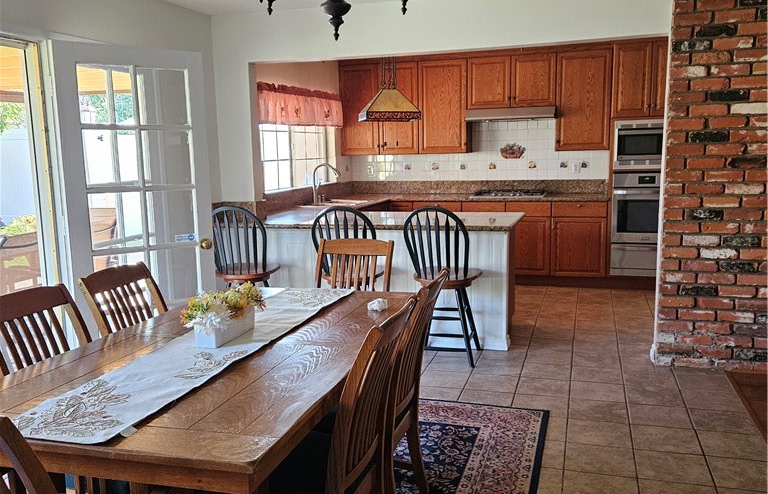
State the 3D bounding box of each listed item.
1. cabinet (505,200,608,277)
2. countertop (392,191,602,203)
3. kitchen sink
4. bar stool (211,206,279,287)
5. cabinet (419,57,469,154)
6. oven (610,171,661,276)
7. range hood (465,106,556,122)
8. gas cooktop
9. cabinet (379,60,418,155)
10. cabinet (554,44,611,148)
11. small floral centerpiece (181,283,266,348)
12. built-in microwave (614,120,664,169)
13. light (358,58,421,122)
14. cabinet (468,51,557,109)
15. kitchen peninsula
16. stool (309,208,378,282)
[{"bbox_3d":[1.812,-0.108,7.122,1.002,0.782,0.629,1,9,17],"label":"cabinet"},{"bbox_3d":[1.217,-0.521,7.233,2.231,0.040,0.655,1,9,17],"label":"countertop"},{"bbox_3d":[-0.453,-0.362,7.018,0.534,0.186,0.826,1,9,17],"label":"kitchen sink"},{"bbox_3d":[-1.018,0.226,5.162,0.450,1.106,0.520,0,9,7],"label":"bar stool"},{"bbox_3d":[0.673,-1.537,7.400,0.539,1.022,0.337,1,9,17],"label":"cabinet"},{"bbox_3d":[2.604,-0.249,6.806,0.617,1.002,0.604,1,9,17],"label":"oven"},{"bbox_3d":[1.349,-1.394,7.135,0.913,0.131,0.493,1,9,17],"label":"range hood"},{"bbox_3d":[1.331,-0.554,7.214,0.775,0.072,0.514,1,9,17],"label":"gas cooktop"},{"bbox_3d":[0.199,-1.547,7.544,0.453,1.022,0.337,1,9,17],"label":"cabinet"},{"bbox_3d":[2.095,-1.536,7.141,0.542,1.040,0.335,1,9,17],"label":"cabinet"},{"bbox_3d":[-0.632,0.280,2.756,0.170,0.177,0.340,1,9,17],"label":"small floral centerpiece"},{"bbox_3d":[2.664,-1.017,6.781,0.687,0.479,0.450,1,9,17],"label":"built-in microwave"},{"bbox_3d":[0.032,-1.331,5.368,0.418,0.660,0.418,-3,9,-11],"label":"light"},{"bbox_3d":[1.383,-1.774,7.322,0.916,0.578,0.335,1,9,17],"label":"cabinet"},{"bbox_3d":[0.096,0.225,5.596,2.000,0.925,0.953,1,9,17],"label":"kitchen peninsula"},{"bbox_3d":[-0.224,0.247,4.890,0.450,1.106,0.520,1,9,13],"label":"stool"}]

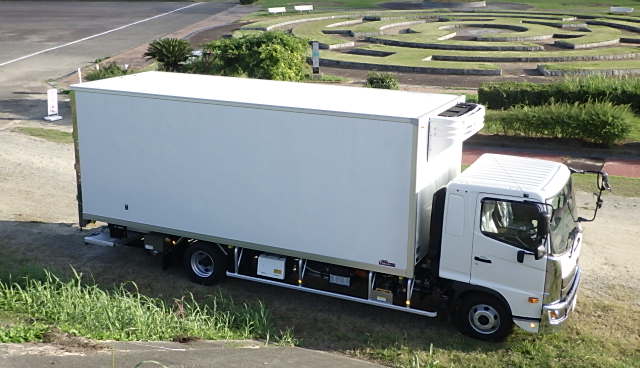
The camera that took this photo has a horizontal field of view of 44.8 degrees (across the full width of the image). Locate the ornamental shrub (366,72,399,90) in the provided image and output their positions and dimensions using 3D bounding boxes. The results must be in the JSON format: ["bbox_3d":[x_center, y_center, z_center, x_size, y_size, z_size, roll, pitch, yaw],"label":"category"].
[{"bbox_3d":[2.697,-4.429,32.969,1.330,0.680,1.200,0,17,0],"label":"ornamental shrub"}]

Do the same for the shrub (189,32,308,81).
[{"bbox_3d":[-3.181,-5.998,35.823,5.200,2.050,3.700,0,17,0],"label":"shrub"}]

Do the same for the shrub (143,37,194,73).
[{"bbox_3d":[-7.132,-5.999,36.654,2.150,1.600,2.100,0,17,0],"label":"shrub"}]

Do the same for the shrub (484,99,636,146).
[{"bbox_3d":[7.571,-2.083,24.768,4.350,1.000,1.400,8,19,25],"label":"shrub"}]

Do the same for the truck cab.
[{"bbox_3d":[3.086,0.931,12.320,1.750,2.370,2.160,8,18,25],"label":"truck cab"}]

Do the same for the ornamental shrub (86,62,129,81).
[{"bbox_3d":[-9.727,-5.151,35.342,2.000,0.780,1.600,0,17,0],"label":"ornamental shrub"}]

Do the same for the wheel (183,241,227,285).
[{"bbox_3d":[-2.062,1.411,14.018,0.800,0.800,0.250,8,18,25],"label":"wheel"}]

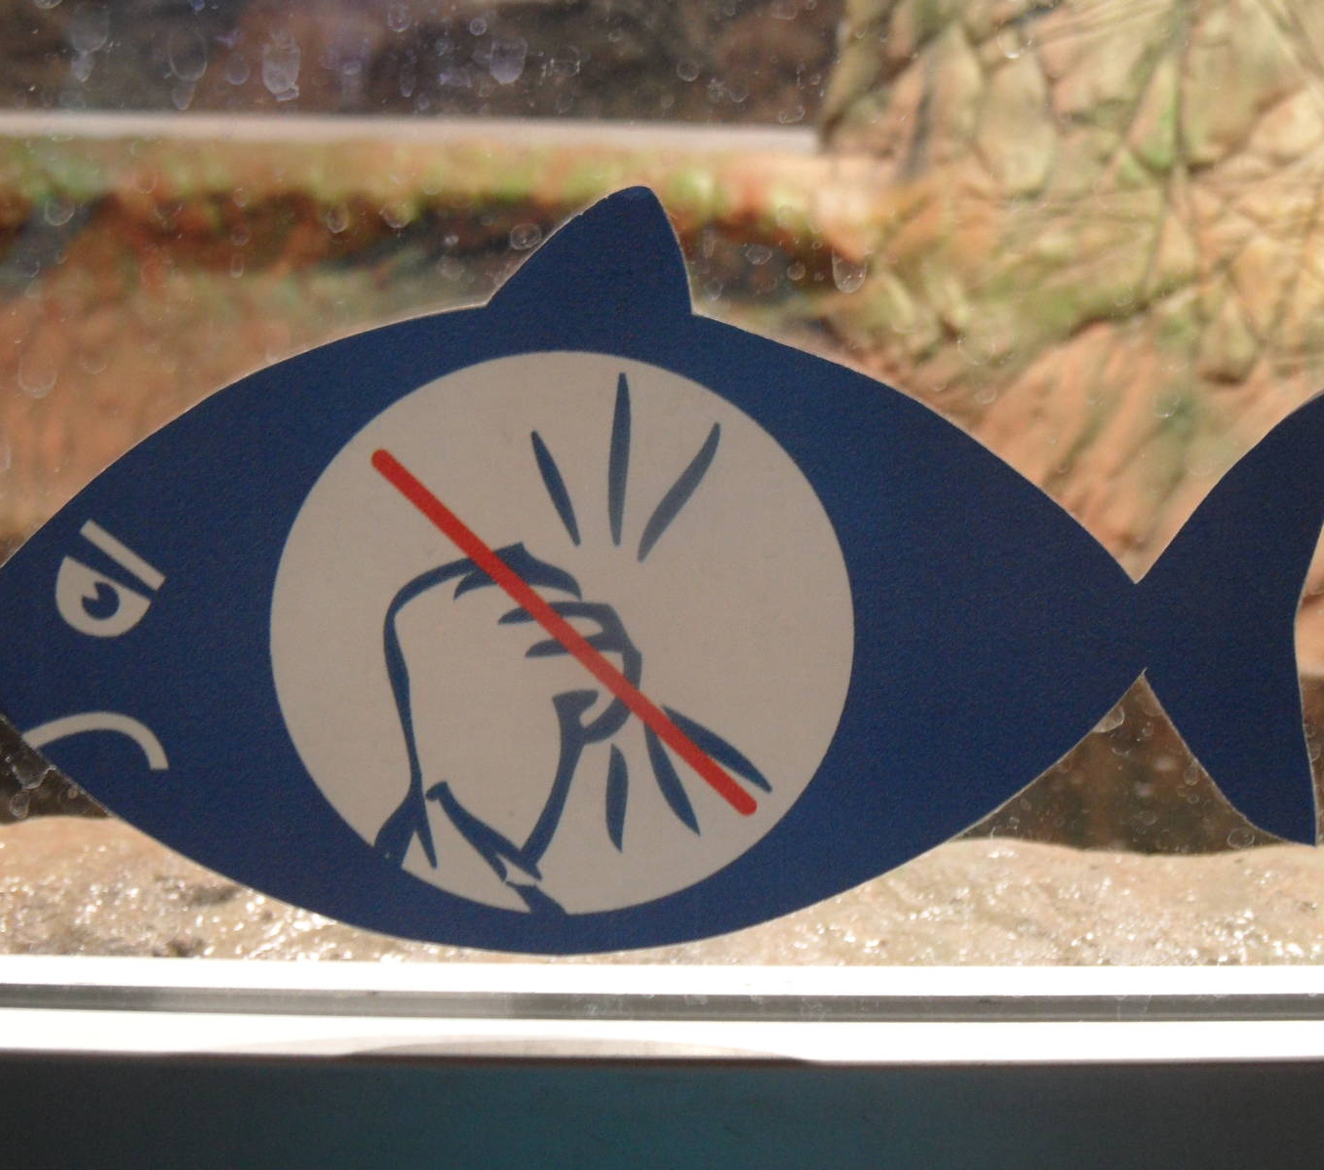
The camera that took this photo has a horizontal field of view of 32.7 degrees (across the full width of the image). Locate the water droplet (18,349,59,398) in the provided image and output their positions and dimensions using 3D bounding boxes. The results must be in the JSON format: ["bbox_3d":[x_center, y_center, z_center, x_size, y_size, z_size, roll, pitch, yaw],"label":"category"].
[{"bbox_3d":[-0.108,-0.037,0.390,0.007,0.009,0.002,0,12,-2],"label":"water droplet"}]

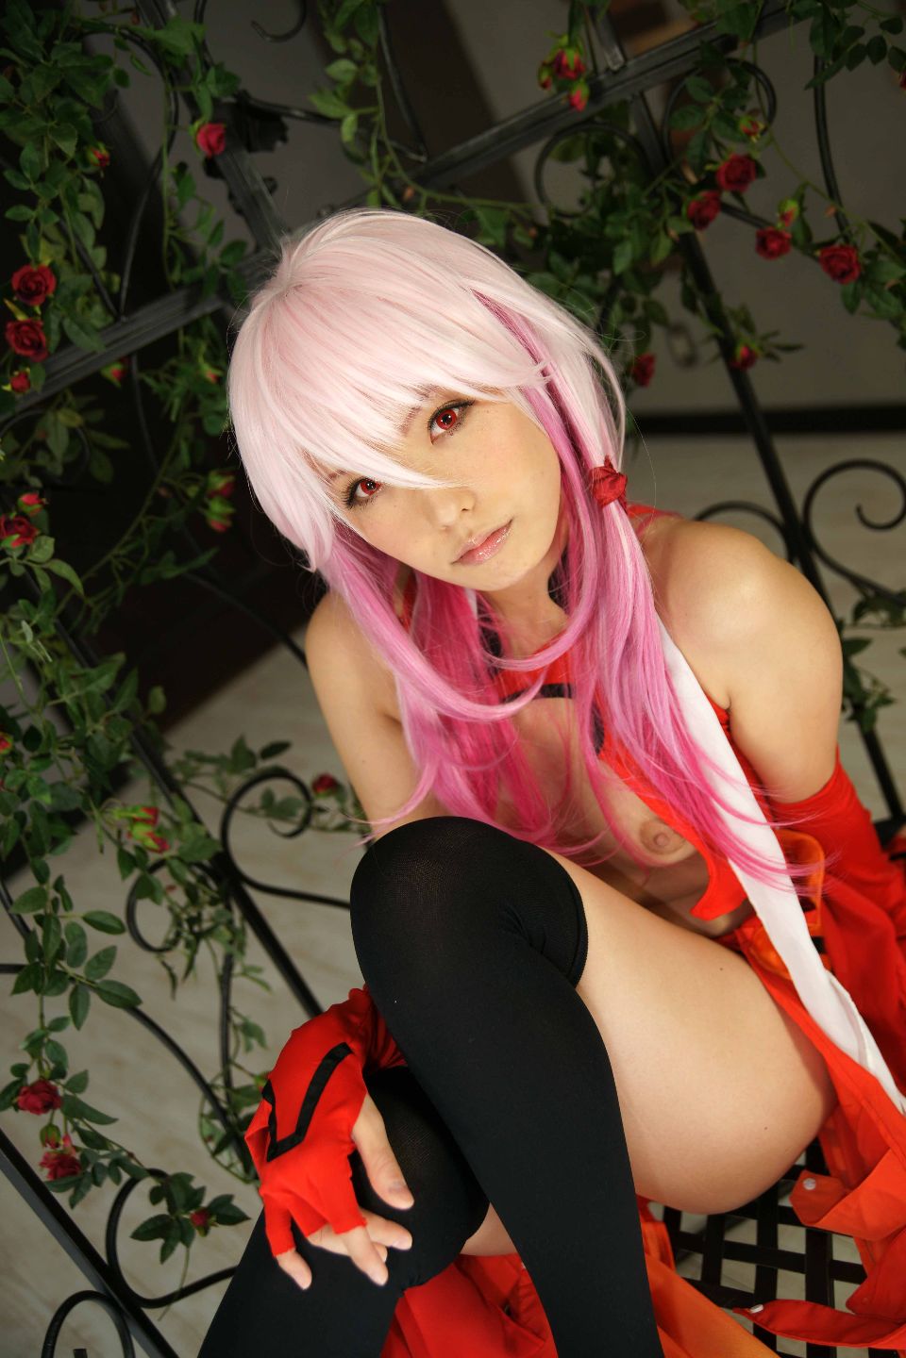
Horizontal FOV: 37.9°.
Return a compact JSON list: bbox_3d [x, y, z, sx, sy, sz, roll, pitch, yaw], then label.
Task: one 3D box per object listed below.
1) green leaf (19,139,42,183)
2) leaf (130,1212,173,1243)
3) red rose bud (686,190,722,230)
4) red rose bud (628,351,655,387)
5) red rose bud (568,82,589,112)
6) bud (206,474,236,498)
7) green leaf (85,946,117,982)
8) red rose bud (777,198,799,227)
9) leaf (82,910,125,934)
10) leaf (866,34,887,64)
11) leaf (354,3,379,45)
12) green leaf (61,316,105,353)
[{"bbox_3d":[-0.371,-0.455,1.160,0.018,0.037,0.008,-3,0,0],"label":"green leaf"},{"bbox_3d":[-0.209,0.381,0.915,0.034,0.008,0.017,-27,62,0],"label":"leaf"},{"bbox_3d":[0.205,-0.384,1.080,0.031,0.031,0.029,-2,28,-39],"label":"red rose bud"},{"bbox_3d":[0.168,-0.275,1.170,0.025,0.030,0.030,25,17,26],"label":"red rose bud"},{"bbox_3d":[0.115,-0.534,1.210,0.019,0.027,0.019,-2,-12,0],"label":"red rose bud"},{"bbox_3d":[-0.210,-0.175,1.200,0.025,0.026,0.025,-24,-12,-6],"label":"bud"},{"bbox_3d":[-0.282,0.229,1.060,0.034,0.018,0.009,-52,4,6],"label":"green leaf"},{"bbox_3d":[0.287,-0.399,1.130,0.018,0.025,0.018,17,12,8],"label":"red rose bud"},{"bbox_3d":[-0.243,0.169,0.920,0.008,0.032,0.015,107,180,-67],"label":"leaf"},{"bbox_3d":[0.353,-0.525,1.100,0.017,0.025,0.008,3,9,17],"label":"leaf"},{"bbox_3d":[-0.079,-0.606,1.220,0.022,0.041,0.009,0,0,-11],"label":"leaf"},{"bbox_3d":[-0.297,-0.277,1.060,0.018,0.043,0.010,-50,6,1],"label":"green leaf"}]

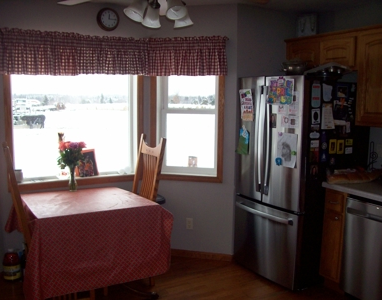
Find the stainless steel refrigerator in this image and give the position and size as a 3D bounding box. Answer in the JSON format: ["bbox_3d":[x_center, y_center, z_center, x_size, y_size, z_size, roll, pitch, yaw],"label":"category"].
[{"bbox_3d":[1.000,0.240,3.856,0.900,1.770,0.820,-4,9,-32],"label":"stainless steel refrigerator"}]

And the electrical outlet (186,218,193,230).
[{"bbox_3d":[-0.014,0.728,4.119,0.070,0.115,0.010,2,8,13],"label":"electrical outlet"}]

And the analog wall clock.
[{"bbox_3d":[-0.746,-1.176,3.745,0.200,0.200,0.040,-4,9,-32],"label":"analog wall clock"}]

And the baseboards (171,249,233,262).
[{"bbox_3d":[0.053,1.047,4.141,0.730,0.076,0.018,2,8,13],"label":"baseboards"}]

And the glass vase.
[{"bbox_3d":[-1.051,0.253,3.692,0.077,0.237,0.077,-4,9,-32],"label":"glass vase"}]

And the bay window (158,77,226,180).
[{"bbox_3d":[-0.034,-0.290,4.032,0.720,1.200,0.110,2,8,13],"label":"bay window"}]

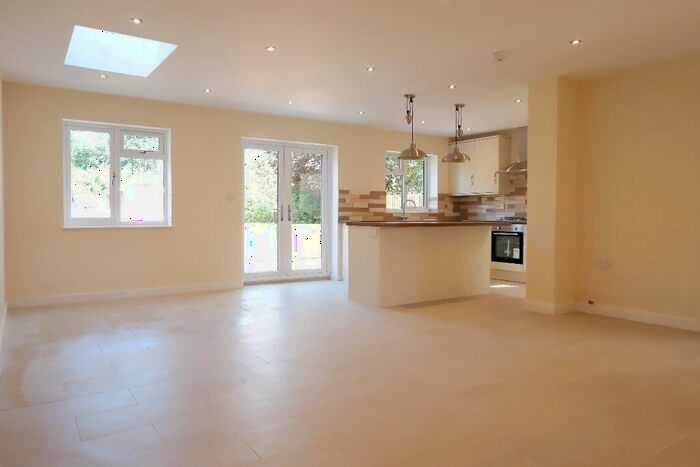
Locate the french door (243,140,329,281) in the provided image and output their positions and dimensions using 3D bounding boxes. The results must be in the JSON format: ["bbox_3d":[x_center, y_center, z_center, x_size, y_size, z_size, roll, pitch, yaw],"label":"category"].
[{"bbox_3d":[-0.996,-0.314,7.251,1.527,2.123,0.108,-1,2,-33],"label":"french door"}]

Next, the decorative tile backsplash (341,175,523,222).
[{"bbox_3d":[1.412,-0.564,7.402,2.669,0.788,1.756,-1,2,-33],"label":"decorative tile backsplash"}]

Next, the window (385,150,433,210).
[{"bbox_3d":[0.988,-0.897,8.429,1.209,1.044,0.158,-1,2,-33],"label":"window"}]

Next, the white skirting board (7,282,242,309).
[{"bbox_3d":[-2.634,0.756,5.856,2.694,0.085,0.023,-1,2,-33],"label":"white skirting board"}]

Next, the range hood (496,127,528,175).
[{"bbox_3d":[2.715,-1.344,7.362,0.492,0.768,0.611,-1,2,-33],"label":"range hood"}]

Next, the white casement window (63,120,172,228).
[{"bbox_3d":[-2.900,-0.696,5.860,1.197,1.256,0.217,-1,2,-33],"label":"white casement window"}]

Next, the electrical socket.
[{"bbox_3d":[2.514,0.298,4.637,0.015,0.094,0.146,-1,2,-33],"label":"electrical socket"}]

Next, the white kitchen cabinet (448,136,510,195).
[{"bbox_3d":[2.268,-1.143,8.224,0.315,0.951,1.172,-1,2,-33],"label":"white kitchen cabinet"}]

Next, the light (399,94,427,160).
[{"bbox_3d":[0.741,-1.265,5.564,0.325,0.749,0.325,0,2,0],"label":"light"}]

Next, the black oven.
[{"bbox_3d":[2.650,0.146,7.373,0.552,0.616,0.601,-1,2,-33],"label":"black oven"}]

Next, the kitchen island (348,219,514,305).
[{"bbox_3d":[1.026,0.329,5.910,2.137,0.916,0.729,-1,2,-33],"label":"kitchen island"}]

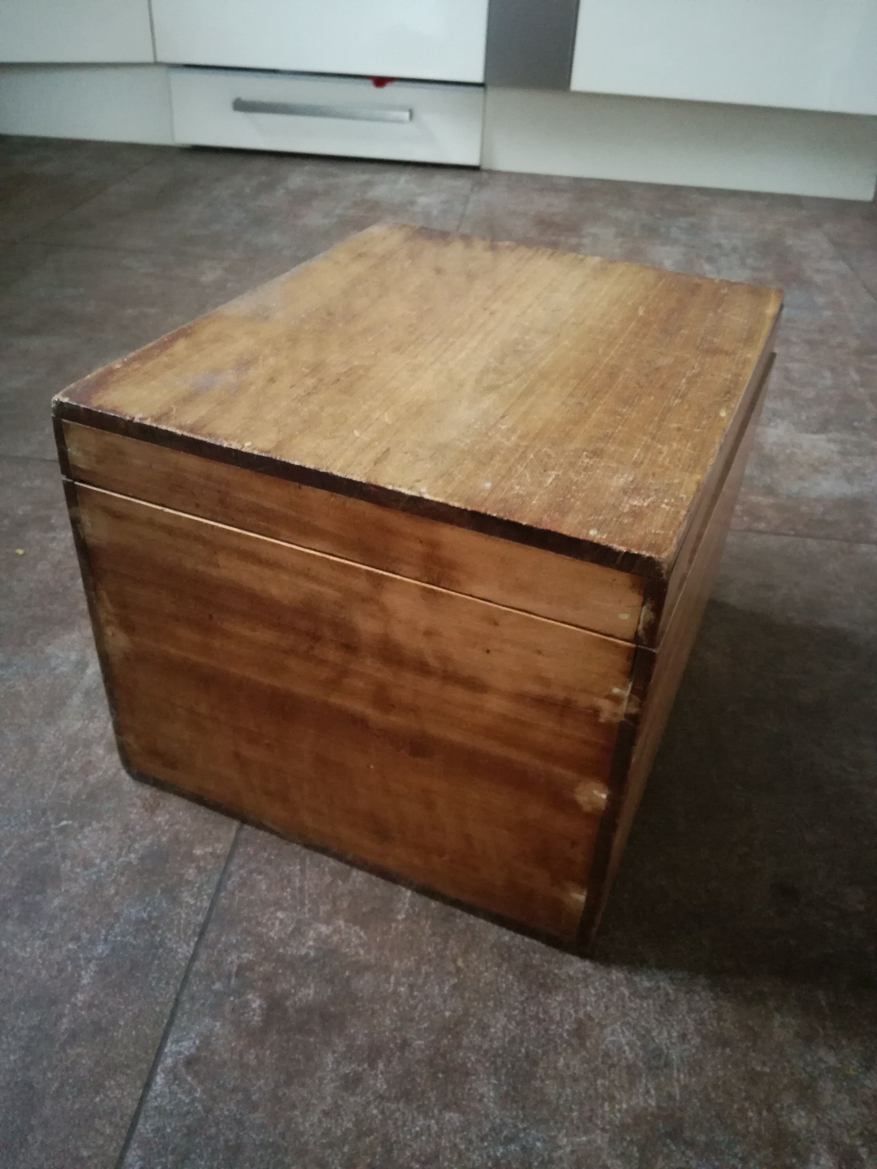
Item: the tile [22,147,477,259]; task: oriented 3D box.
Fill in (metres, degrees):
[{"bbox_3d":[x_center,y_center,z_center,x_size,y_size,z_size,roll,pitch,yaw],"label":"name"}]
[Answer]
[{"bbox_3d":[-0.261,-0.628,1.517,0.600,0.010,0.615,6,37,3],"label":"tile"}]

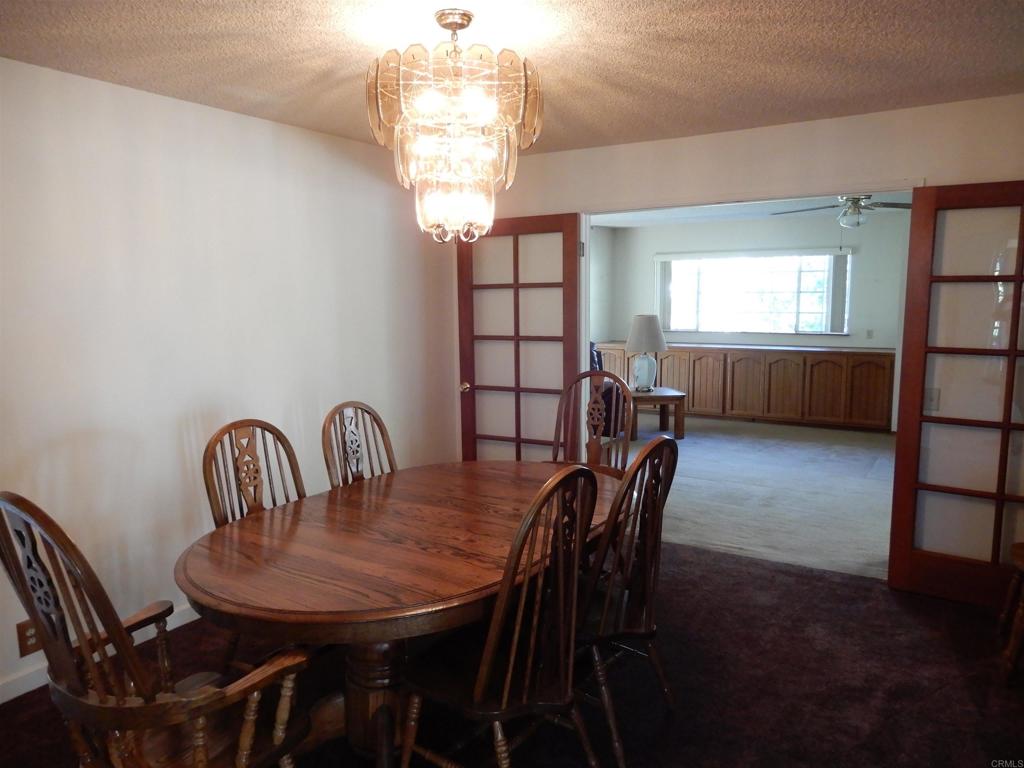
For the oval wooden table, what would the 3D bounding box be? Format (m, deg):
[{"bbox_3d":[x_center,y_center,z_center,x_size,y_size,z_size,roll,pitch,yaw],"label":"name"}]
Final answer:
[{"bbox_3d":[-0.281,0.851,2.630,1.180,0.760,1.770,3,9,28],"label":"oval wooden table"}]

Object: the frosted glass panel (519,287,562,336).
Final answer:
[{"bbox_3d":[0.191,-0.470,4.671,0.320,0.320,0.015,3,8,27],"label":"frosted glass panel"}]

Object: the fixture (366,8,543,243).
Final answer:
[{"bbox_3d":[-0.176,-0.828,2.319,0.575,0.710,0.575,-1,8,-4],"label":"fixture"}]

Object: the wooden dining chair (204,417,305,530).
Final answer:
[{"bbox_3d":[-0.803,0.690,2.718,0.560,1.070,0.470,4,9,31],"label":"wooden dining chair"}]

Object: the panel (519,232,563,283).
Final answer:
[{"bbox_3d":[0.186,-0.815,4.625,0.320,0.320,0.015,3,8,27],"label":"panel"}]

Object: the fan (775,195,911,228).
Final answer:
[{"bbox_3d":[2.934,-1.450,6.118,1.340,0.300,1.340,4,9,31],"label":"fan"}]

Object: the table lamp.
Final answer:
[{"bbox_3d":[1.442,-0.331,7.641,0.450,0.800,0.450,1,8,11],"label":"table lamp"}]

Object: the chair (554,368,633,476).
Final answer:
[{"bbox_3d":[0.345,0.530,3.618,0.560,1.120,0.600,4,9,33],"label":"chair"}]

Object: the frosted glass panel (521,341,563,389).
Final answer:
[{"bbox_3d":[0.196,-0.124,4.717,0.320,0.320,0.015,3,8,27],"label":"frosted glass panel"}]

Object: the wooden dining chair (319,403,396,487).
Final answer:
[{"bbox_3d":[-0.477,0.629,3.147,0.560,1.070,0.470,4,9,31],"label":"wooden dining chair"}]

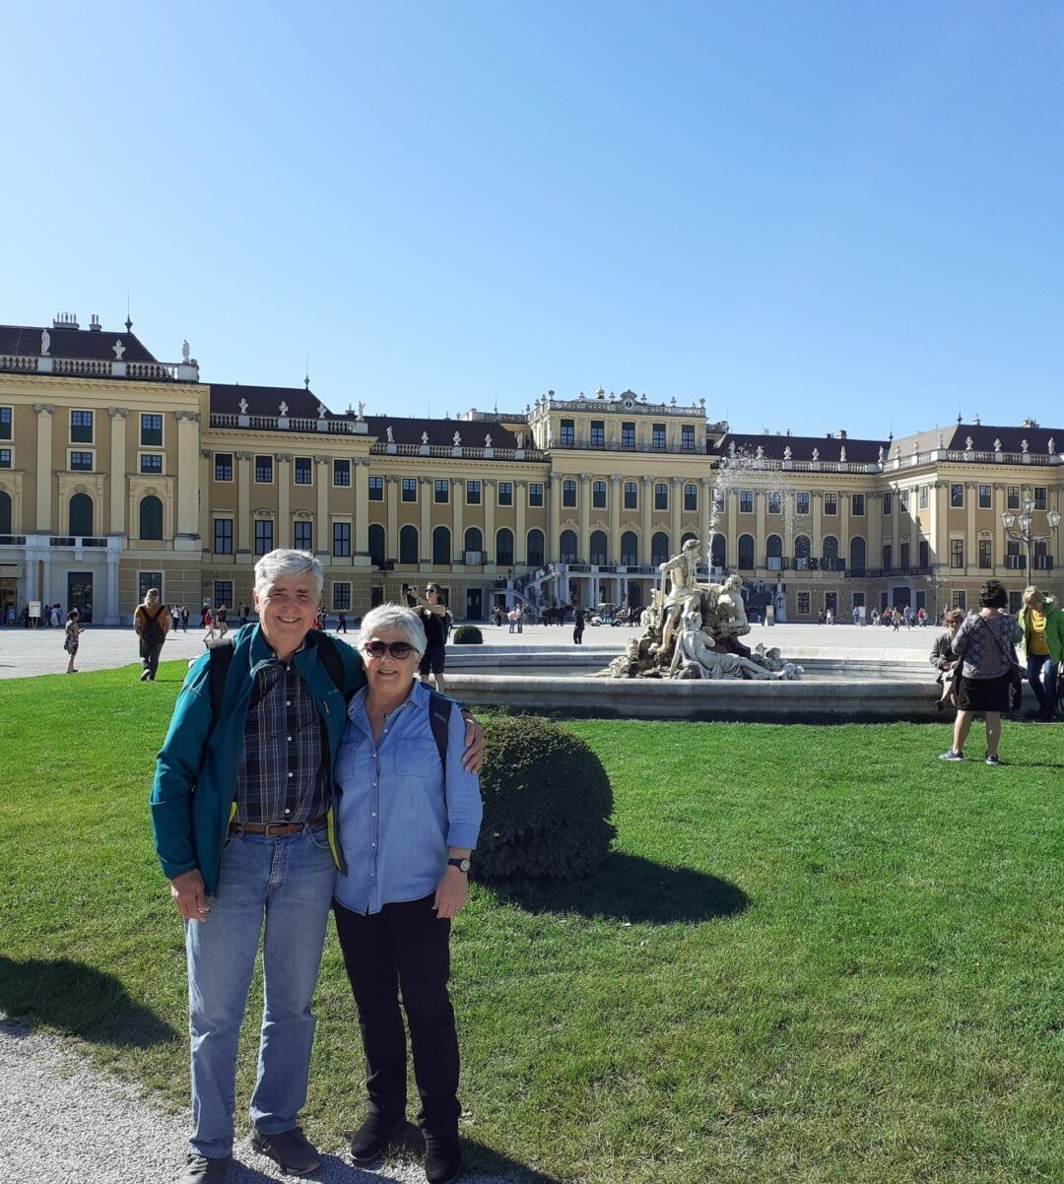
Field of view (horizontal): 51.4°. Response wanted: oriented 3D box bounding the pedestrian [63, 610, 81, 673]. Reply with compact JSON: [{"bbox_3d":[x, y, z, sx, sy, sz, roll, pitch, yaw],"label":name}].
[{"bbox_3d":[-11.348,1.203,27.300,0.450,1.570,0.470,0,-1,-26],"label":"pedestrian"}]

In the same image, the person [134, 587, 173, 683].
[{"bbox_3d":[-7.170,0.795,20.900,0.680,1.780,0.520,0,-1,-17],"label":"person"}]

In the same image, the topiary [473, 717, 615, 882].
[{"bbox_3d":[0.041,1.140,6.350,0.890,0.860,0.890,0,-1,0],"label":"topiary"}]

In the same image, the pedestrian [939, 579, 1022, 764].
[{"bbox_3d":[4.001,0.710,9.850,0.640,1.630,0.450,0,-1,14],"label":"pedestrian"}]

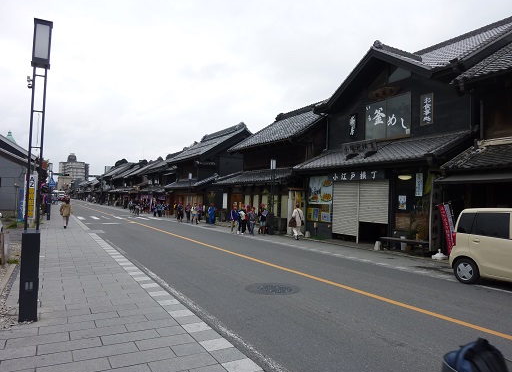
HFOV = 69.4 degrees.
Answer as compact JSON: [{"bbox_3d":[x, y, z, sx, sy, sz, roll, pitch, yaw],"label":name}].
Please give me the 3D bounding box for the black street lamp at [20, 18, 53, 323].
[{"bbox_3d":[-2.743,-0.209,4.612,0.220,3.700,0.220,3,-3,-30],"label":"black street lamp"}]

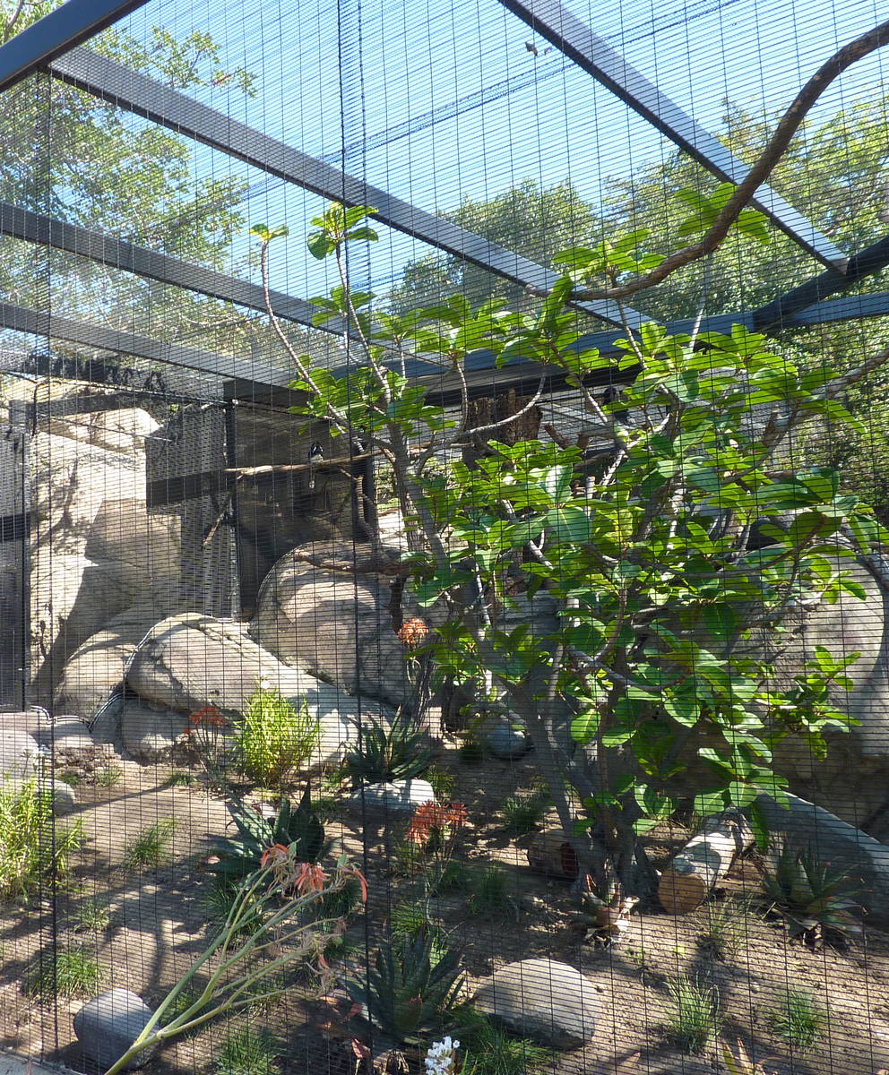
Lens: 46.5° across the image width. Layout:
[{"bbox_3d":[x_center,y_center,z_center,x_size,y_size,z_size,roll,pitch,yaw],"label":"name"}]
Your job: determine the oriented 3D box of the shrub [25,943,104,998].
[{"bbox_3d":[-1.516,1.718,4.107,0.297,0.190,0.273,-1,-4,-20],"label":"shrub"}]

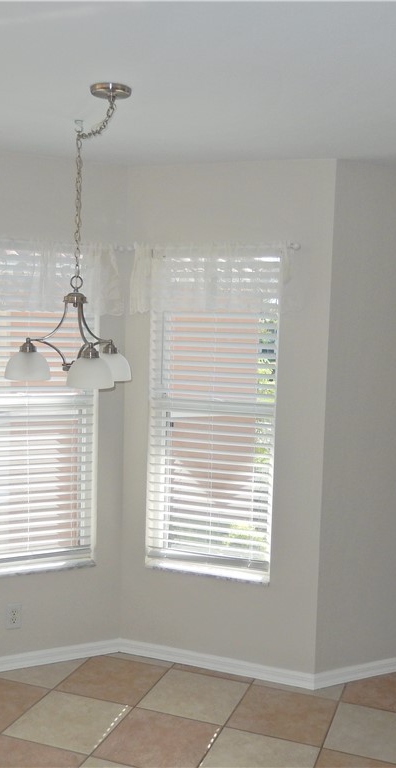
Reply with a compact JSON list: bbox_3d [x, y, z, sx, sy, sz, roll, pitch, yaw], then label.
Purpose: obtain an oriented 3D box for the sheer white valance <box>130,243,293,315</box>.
[{"bbox_3d":[0.051,-0.487,3.430,0.777,0.321,0.080,3,5,20],"label":"sheer white valance"}]

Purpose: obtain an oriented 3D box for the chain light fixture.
[{"bbox_3d":[-0.477,-0.480,2.683,0.511,1.000,0.700,2,4,0],"label":"chain light fixture"}]

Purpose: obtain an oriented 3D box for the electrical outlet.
[{"bbox_3d":[-0.880,1.114,3.539,0.070,0.115,0.010,0,5,-25],"label":"electrical outlet"}]

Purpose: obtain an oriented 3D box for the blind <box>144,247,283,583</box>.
[{"bbox_3d":[0.063,0.137,3.579,0.652,1.555,0.060,3,5,20],"label":"blind"}]

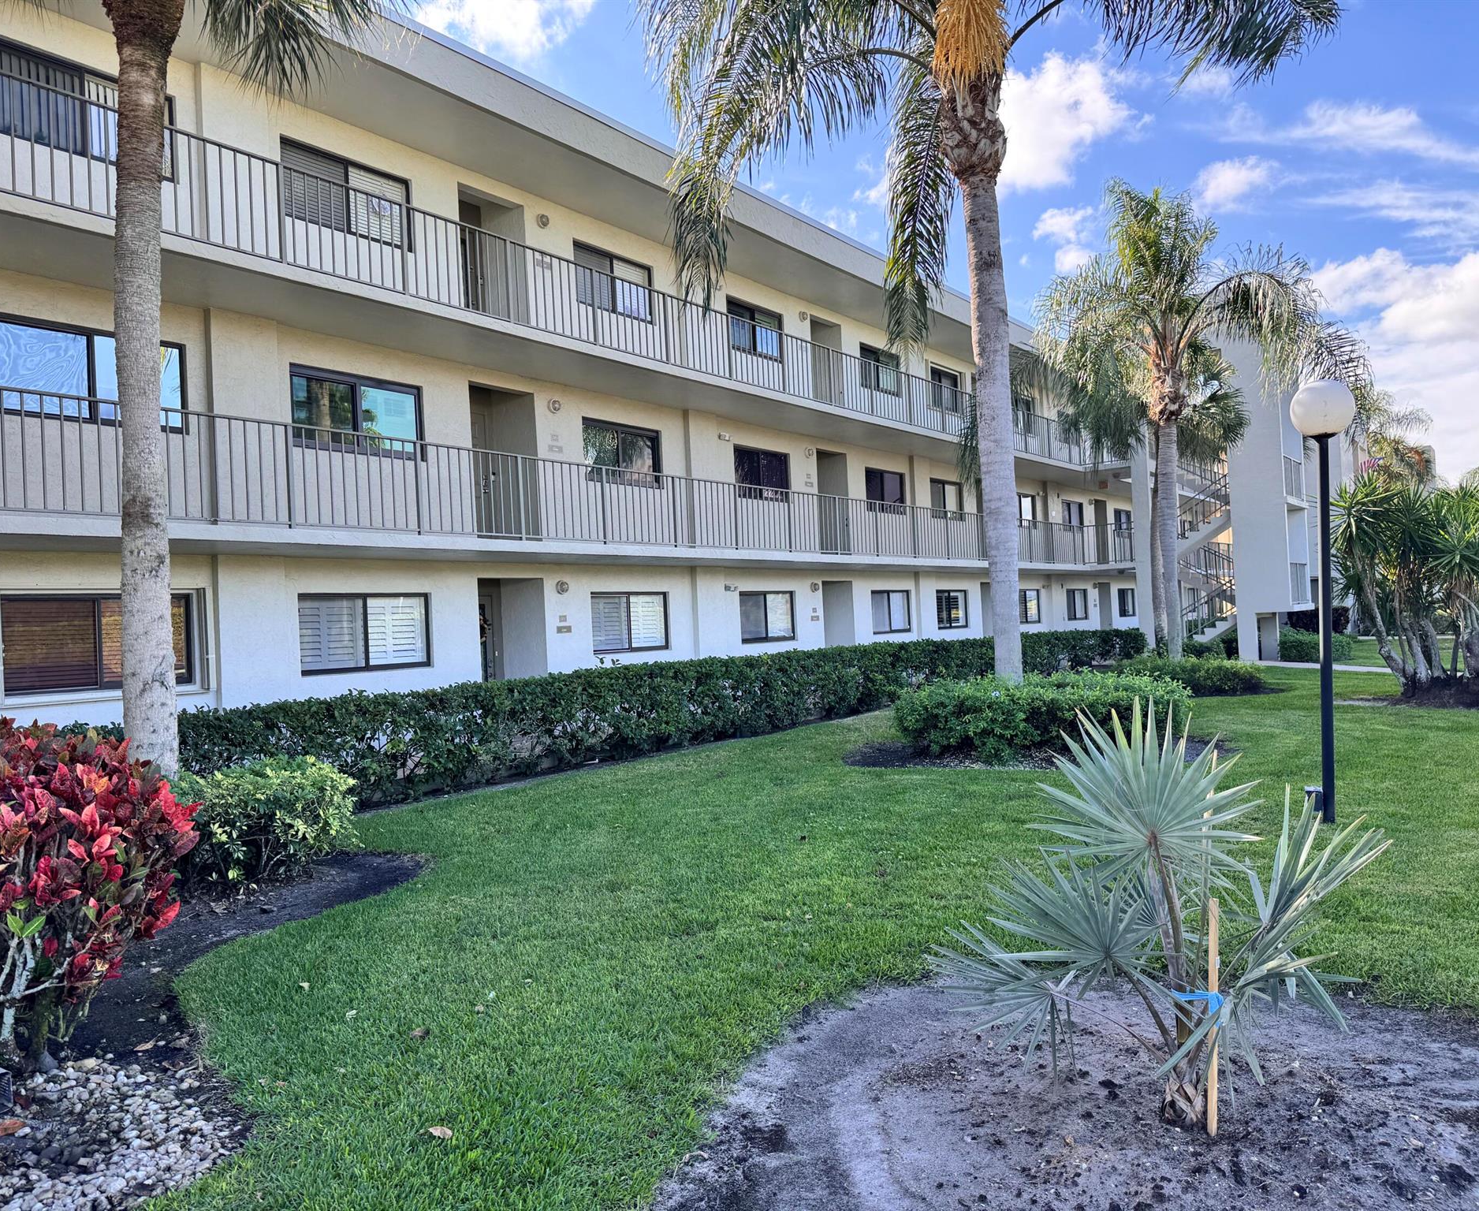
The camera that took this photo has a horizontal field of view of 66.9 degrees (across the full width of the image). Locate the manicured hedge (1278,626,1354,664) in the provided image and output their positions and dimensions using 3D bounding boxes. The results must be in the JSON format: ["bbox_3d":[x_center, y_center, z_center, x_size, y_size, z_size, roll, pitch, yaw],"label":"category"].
[{"bbox_3d":[14.850,1.017,29.200,2.100,0.720,2.100,-4,-1,36],"label":"manicured hedge"}]

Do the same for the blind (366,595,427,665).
[{"bbox_3d":[-4.348,0.299,14.216,0.060,0.856,0.900,-4,-2,36],"label":"blind"}]

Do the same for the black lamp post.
[{"bbox_3d":[4.076,-0.032,7.779,0.410,3.077,0.410,0,-1,0],"label":"black lamp post"}]

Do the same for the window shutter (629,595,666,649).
[{"bbox_3d":[-1.484,0.250,18.164,0.060,0.850,0.891,-4,-2,36],"label":"window shutter"}]

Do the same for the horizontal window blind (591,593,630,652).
[{"bbox_3d":[-2.001,0.260,17.451,0.060,0.856,0.897,-4,-2,36],"label":"horizontal window blind"}]

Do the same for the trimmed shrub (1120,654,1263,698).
[{"bbox_3d":[8.100,1.226,20.350,2.600,0.640,2.500,-3,-1,0],"label":"trimmed shrub"}]

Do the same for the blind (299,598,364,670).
[{"bbox_3d":[-4.913,0.316,13.436,0.060,0.861,0.878,-4,-2,36],"label":"blind"}]

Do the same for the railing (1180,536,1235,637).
[{"bbox_3d":[12.312,-0.458,29.608,1.600,2.750,1.400,-4,-2,36],"label":"railing"}]

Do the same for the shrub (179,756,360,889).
[{"bbox_3d":[-3.420,1.494,7.950,1.250,0.780,1.100,-3,-1,0],"label":"shrub"}]

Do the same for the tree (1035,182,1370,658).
[{"bbox_3d":[8.550,-3.135,20.500,5.600,9.310,5.400,-3,-1,0],"label":"tree"}]

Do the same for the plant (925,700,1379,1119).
[{"bbox_3d":[1.206,0.892,3.200,1.250,1.190,1.120,-3,-1,20],"label":"plant"}]

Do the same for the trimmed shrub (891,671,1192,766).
[{"bbox_3d":[3.480,1.263,13.350,3.300,0.760,2.500,-3,-1,0],"label":"trimmed shrub"}]

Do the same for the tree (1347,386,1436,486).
[{"bbox_3d":[24.500,-3.577,43.000,5.000,9.460,4.800,-3,-1,0],"label":"tree"}]

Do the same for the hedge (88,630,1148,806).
[{"bbox_3d":[2.305,1.239,19.164,1.200,1.100,25.900,-4,-2,36],"label":"hedge"}]

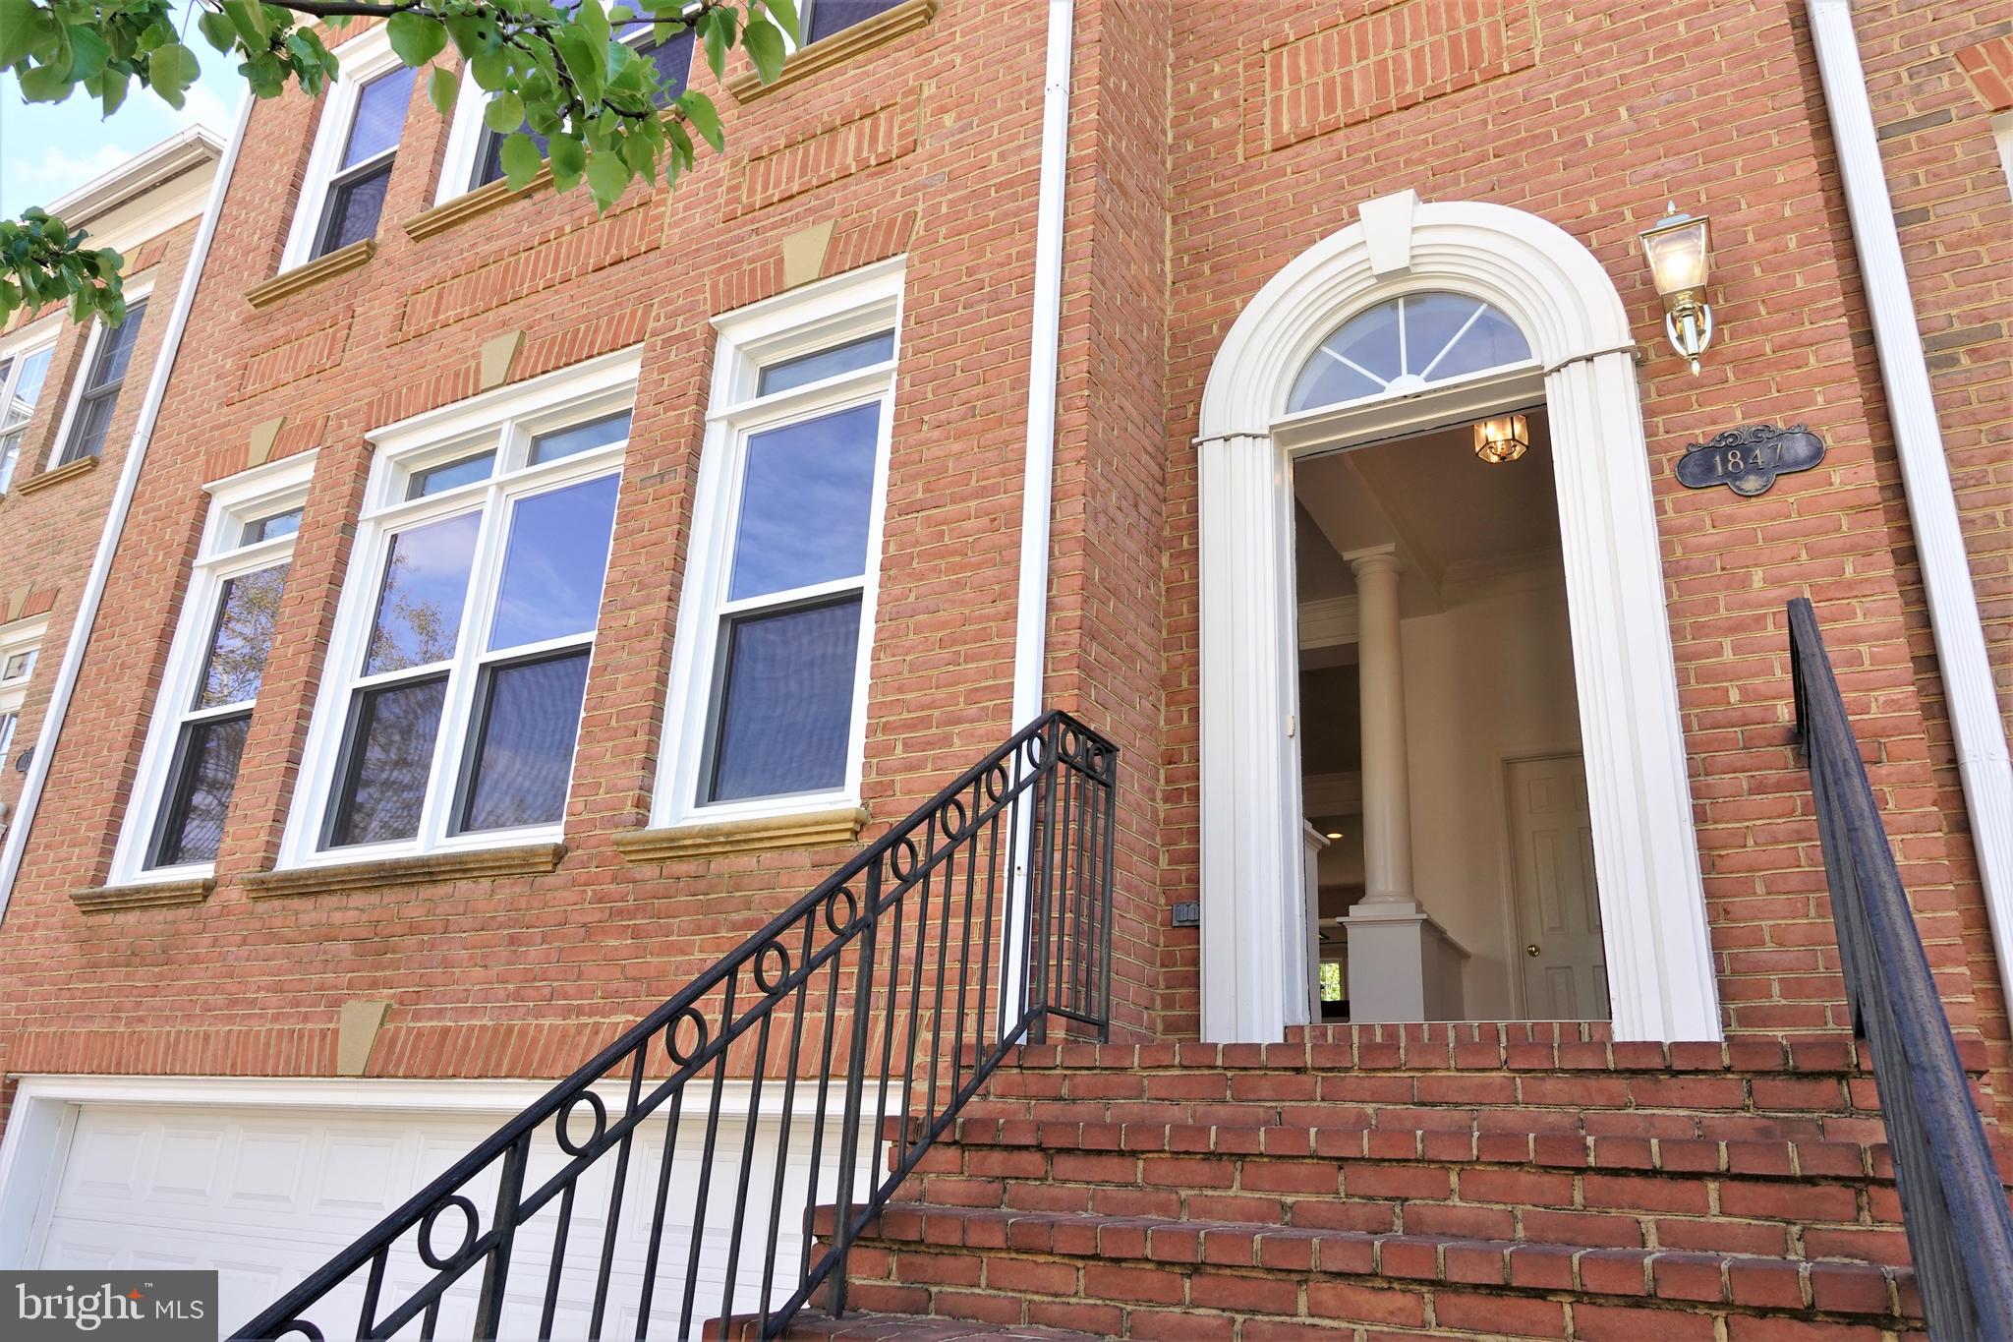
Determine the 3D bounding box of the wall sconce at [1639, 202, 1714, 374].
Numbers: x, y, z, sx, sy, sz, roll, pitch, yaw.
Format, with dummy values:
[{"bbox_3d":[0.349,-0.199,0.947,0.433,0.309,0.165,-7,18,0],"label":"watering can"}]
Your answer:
[{"bbox_3d":[2.066,-1.159,4.091,0.200,0.610,0.260,-9,-23,29],"label":"wall sconce"}]

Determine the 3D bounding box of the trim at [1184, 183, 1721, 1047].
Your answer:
[{"bbox_3d":[1.315,-0.257,4.327,1.460,3.020,0.250,-9,-23,29],"label":"trim"}]

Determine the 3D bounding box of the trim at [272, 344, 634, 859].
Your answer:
[{"bbox_3d":[-2.379,-0.256,5.947,1.860,2.190,0.150,-9,-23,29],"label":"trim"}]

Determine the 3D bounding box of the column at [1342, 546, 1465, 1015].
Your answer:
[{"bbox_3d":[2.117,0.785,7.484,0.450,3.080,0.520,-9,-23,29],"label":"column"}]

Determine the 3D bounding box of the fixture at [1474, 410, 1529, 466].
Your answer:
[{"bbox_3d":[2.421,-1.176,6.569,0.240,0.310,0.240,-9,-23,29],"label":"fixture"}]

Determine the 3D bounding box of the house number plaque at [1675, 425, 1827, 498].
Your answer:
[{"bbox_3d":[2.185,-0.623,3.949,0.390,0.235,0.025,-9,-23,29],"label":"house number plaque"}]

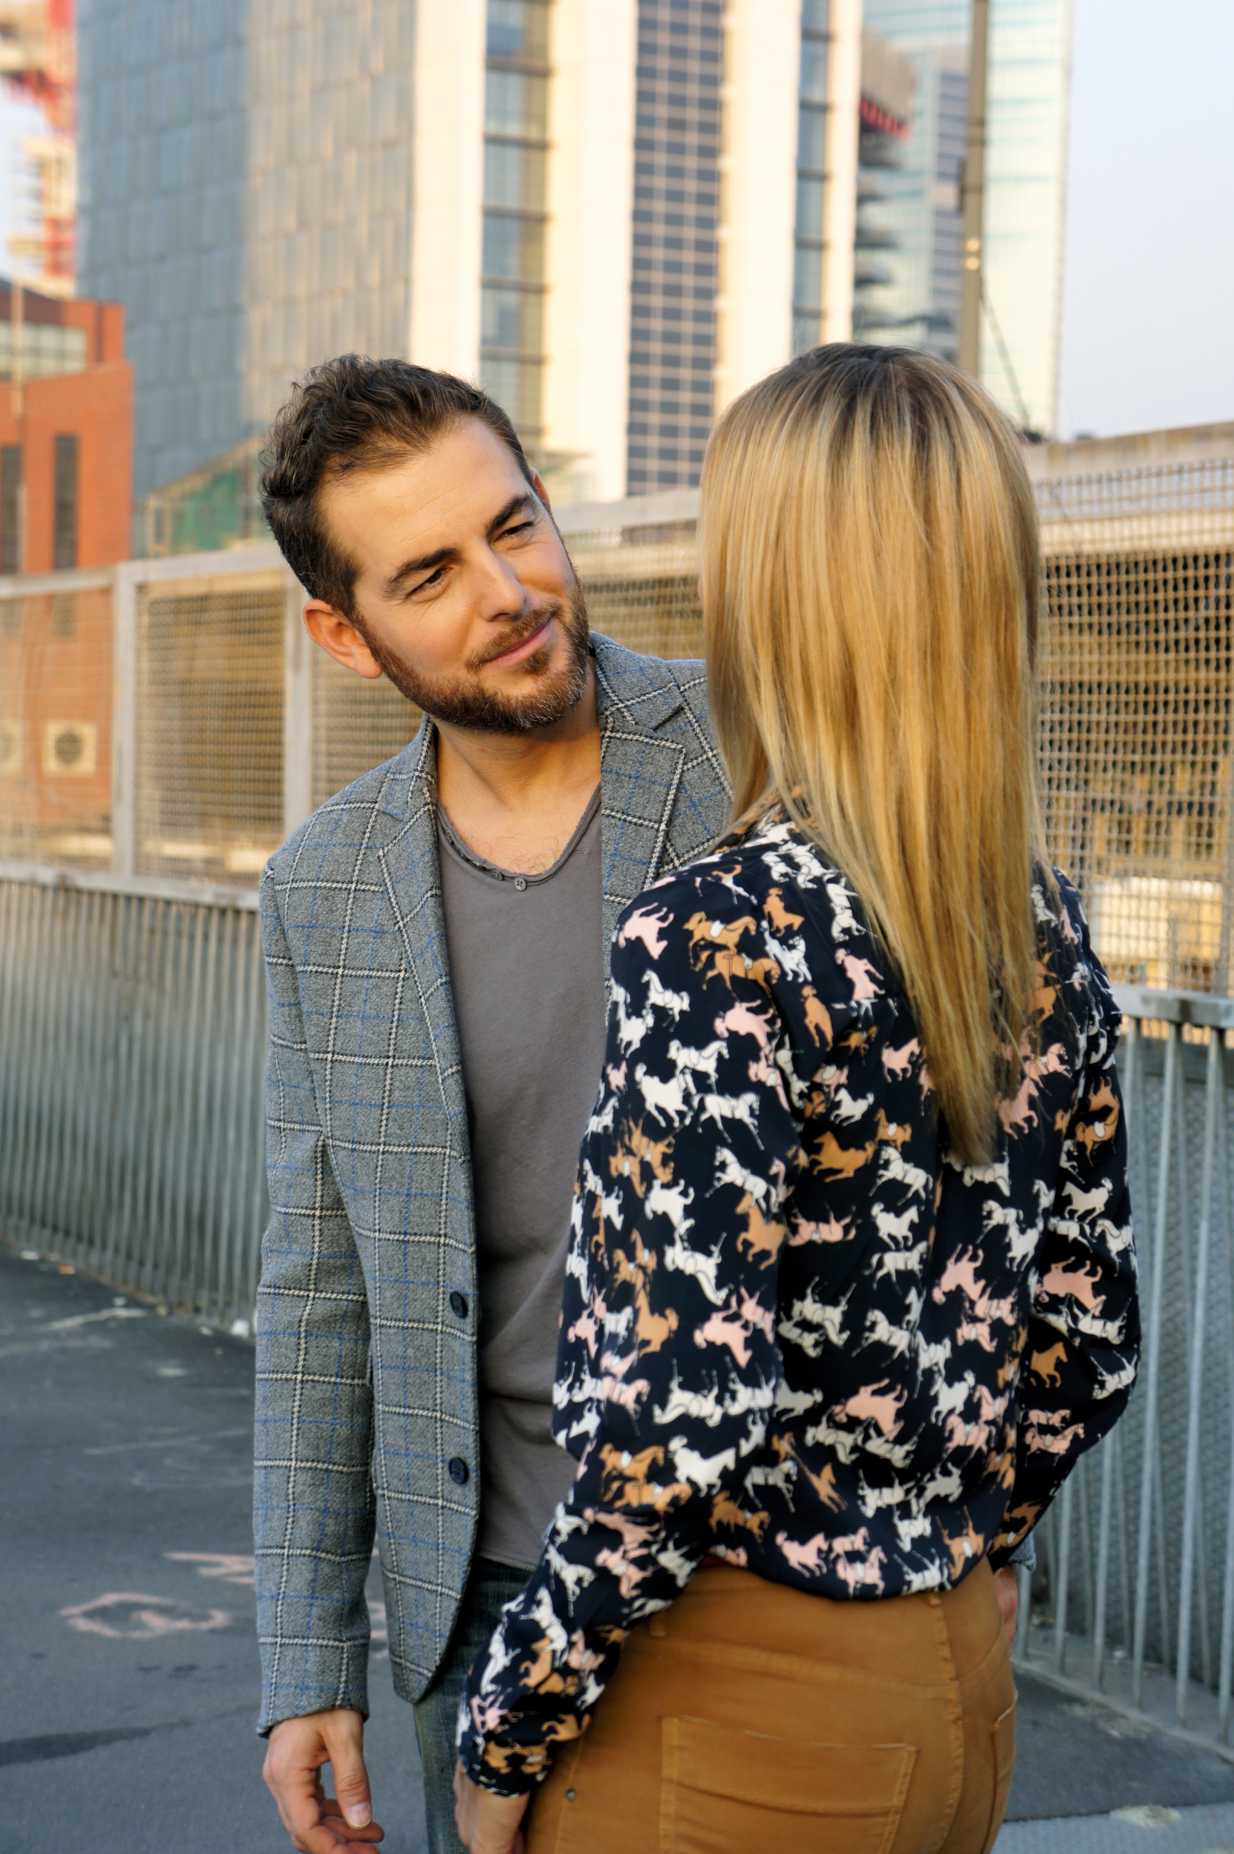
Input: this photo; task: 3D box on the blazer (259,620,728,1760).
[{"bbox_3d":[-0.017,0.166,2.800,0.500,0.730,0.300,0,3,-25],"label":"blazer"}]

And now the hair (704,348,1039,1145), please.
[{"bbox_3d":[0.150,-0.101,2.470,0.200,0.485,0.235,-1,4,-32],"label":"hair"}]

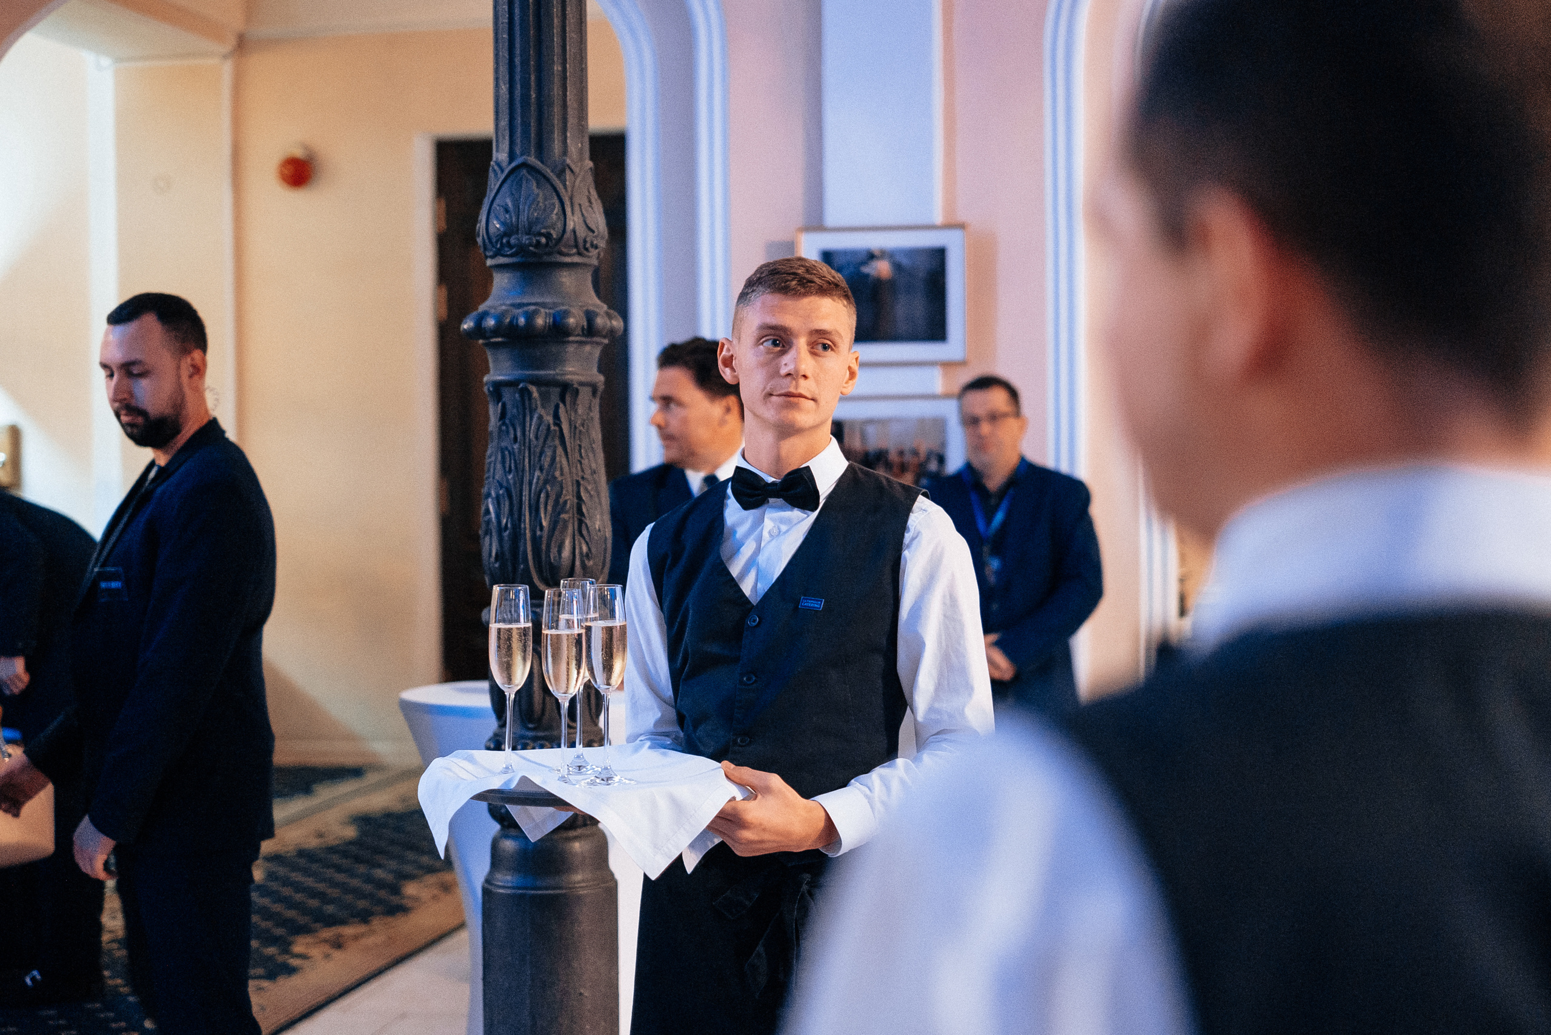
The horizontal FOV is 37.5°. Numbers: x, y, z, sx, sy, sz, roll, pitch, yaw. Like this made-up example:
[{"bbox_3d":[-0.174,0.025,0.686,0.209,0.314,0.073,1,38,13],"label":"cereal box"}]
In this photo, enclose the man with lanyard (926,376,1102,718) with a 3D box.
[{"bbox_3d":[0.580,0.538,5.961,0.540,1.804,0.340,-1,1,7],"label":"man with lanyard"}]

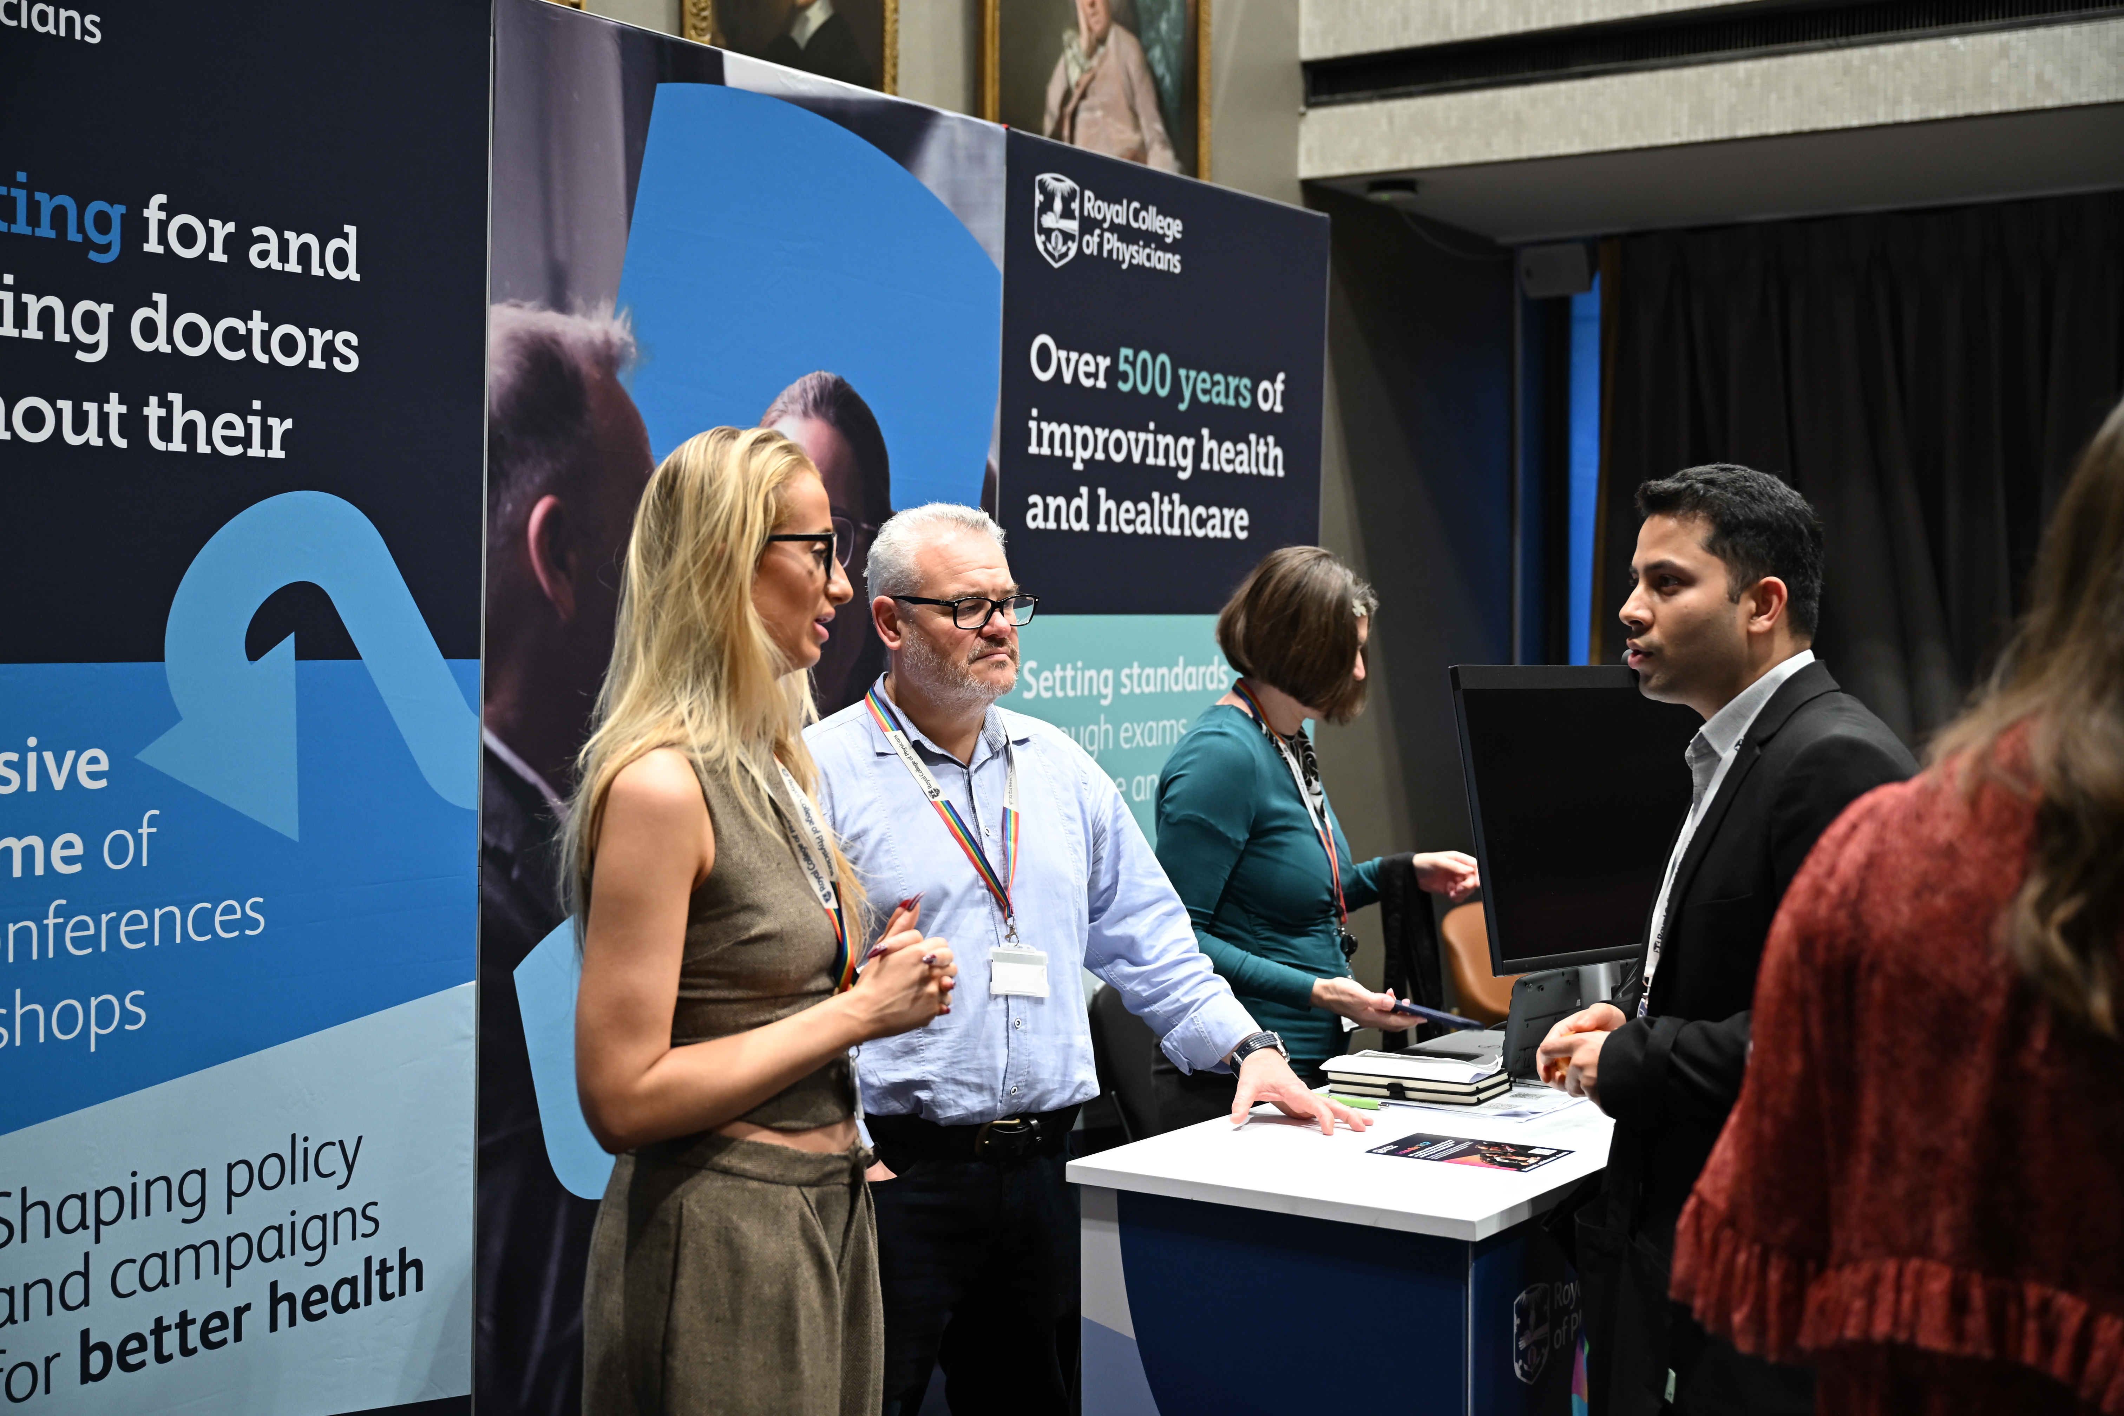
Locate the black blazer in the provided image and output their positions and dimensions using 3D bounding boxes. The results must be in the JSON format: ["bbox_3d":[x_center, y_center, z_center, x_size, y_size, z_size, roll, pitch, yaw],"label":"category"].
[{"bbox_3d":[0.733,0.339,2.670,0.370,0.780,0.480,-1,2,-21],"label":"black blazer"}]

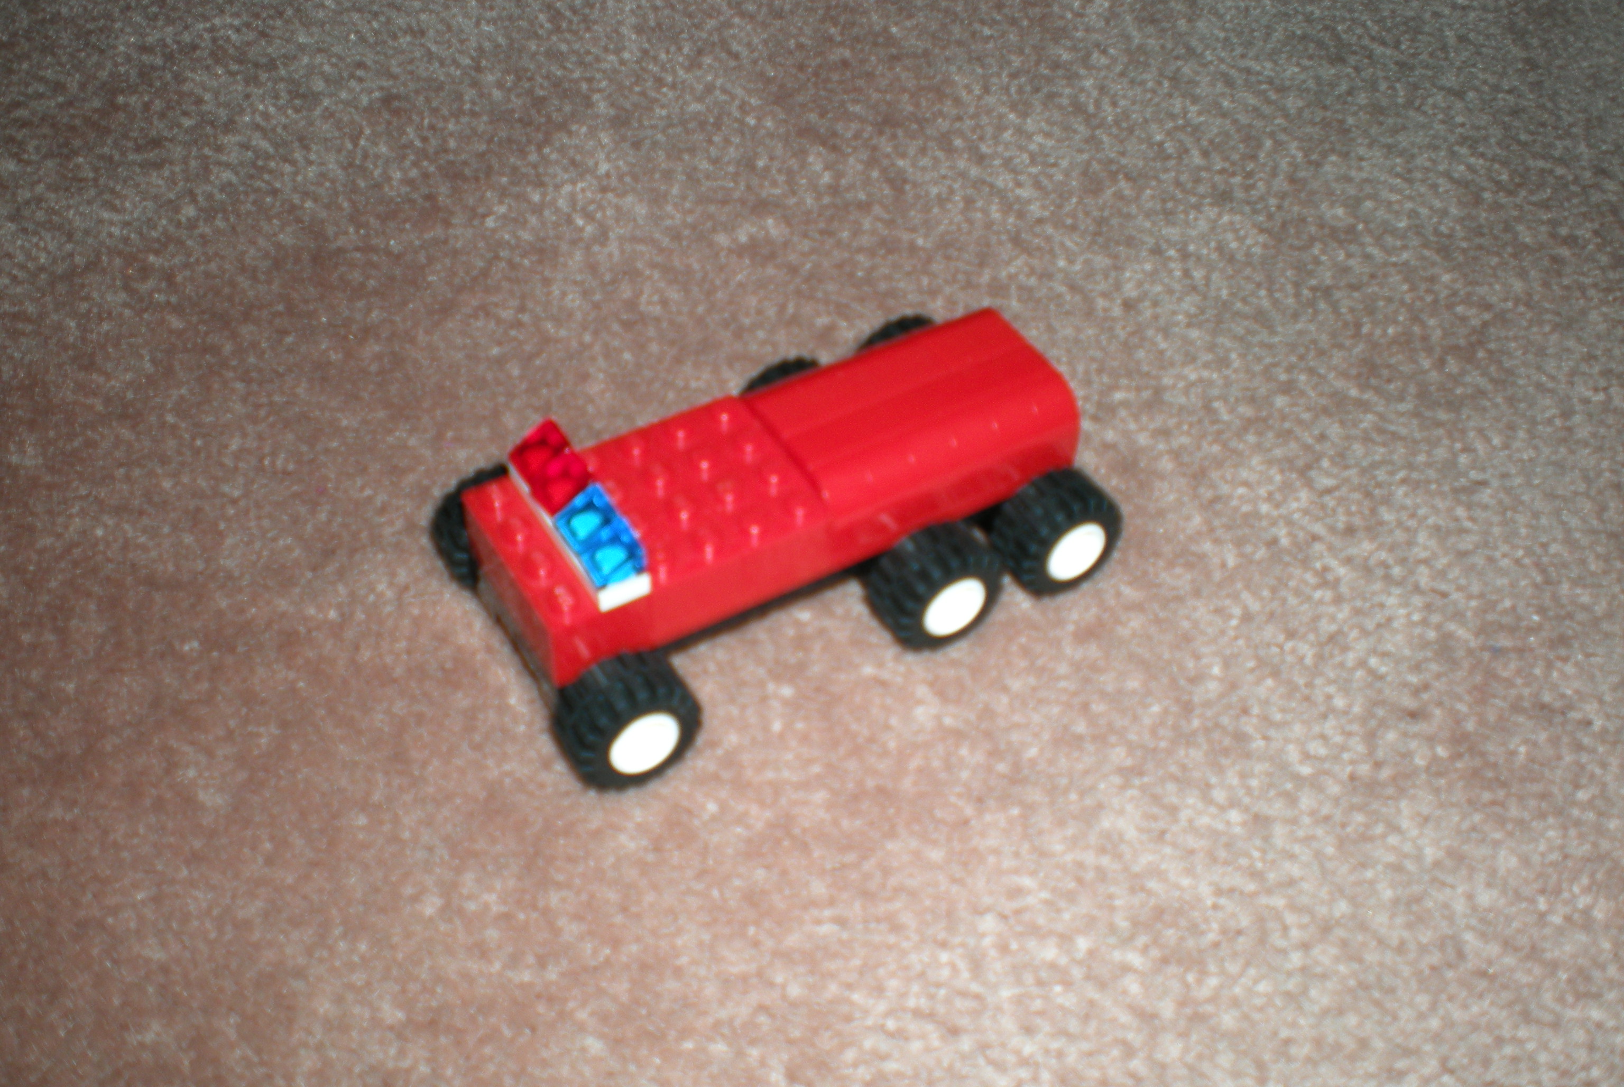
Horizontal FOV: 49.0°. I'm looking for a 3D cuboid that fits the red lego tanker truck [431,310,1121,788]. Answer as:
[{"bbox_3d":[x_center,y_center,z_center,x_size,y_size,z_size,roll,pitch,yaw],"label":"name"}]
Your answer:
[{"bbox_3d":[-0.004,-0.008,0.292,0.101,0.038,0.055,-22,52,-21],"label":"red lego tanker truck"}]

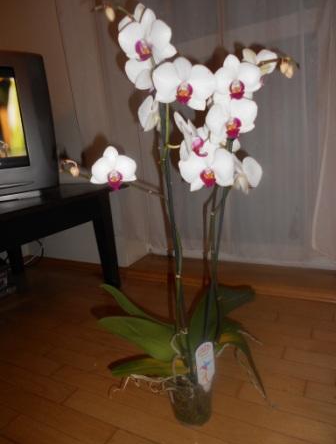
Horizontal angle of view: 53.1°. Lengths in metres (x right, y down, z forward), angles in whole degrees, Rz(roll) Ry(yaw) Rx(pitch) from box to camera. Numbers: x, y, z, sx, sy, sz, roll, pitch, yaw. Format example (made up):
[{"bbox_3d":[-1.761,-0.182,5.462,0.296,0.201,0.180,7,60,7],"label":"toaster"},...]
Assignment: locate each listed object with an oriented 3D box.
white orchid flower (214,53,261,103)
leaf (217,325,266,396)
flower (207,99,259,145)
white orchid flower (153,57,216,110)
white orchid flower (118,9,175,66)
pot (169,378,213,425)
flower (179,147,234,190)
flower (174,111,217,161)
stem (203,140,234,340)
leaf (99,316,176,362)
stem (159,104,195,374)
[{"bbox_3d":[0.120,-0.247,0.580,0.077,0.080,0.040,-3,13,12],"label":"white orchid flower"},{"bbox_3d":[0.172,0.329,0.787,0.110,0.155,0.070,-5,13,0],"label":"leaf"},{"bbox_3d":[0.114,-0.178,0.596,0.095,0.083,0.045,0,14,19],"label":"flower"},{"bbox_3d":[0.028,-0.235,0.571,0.106,0.090,0.045,-3,13,7],"label":"white orchid flower"},{"bbox_3d":[-0.034,-0.304,0.555,0.091,0.088,0.042,-2,14,18],"label":"white orchid flower"},{"bbox_3d":[0.052,0.424,0.807,0.105,0.092,0.105,-4,13,1],"label":"pot"},{"bbox_3d":[0.068,-0.096,0.595,0.092,0.078,0.042,-4,13,11],"label":"flower"},{"bbox_3d":[0.051,-0.158,0.620,0.055,0.088,0.095,5,16,36],"label":"flower"},{"bbox_3d":[0.100,0.058,0.707,0.055,0.440,0.050,1,16,-1],"label":"stem"},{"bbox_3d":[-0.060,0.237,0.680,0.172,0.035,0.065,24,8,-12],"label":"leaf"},{"bbox_3d":[0.021,0.079,0.700,0.045,0.610,0.050,-6,18,0],"label":"stem"}]

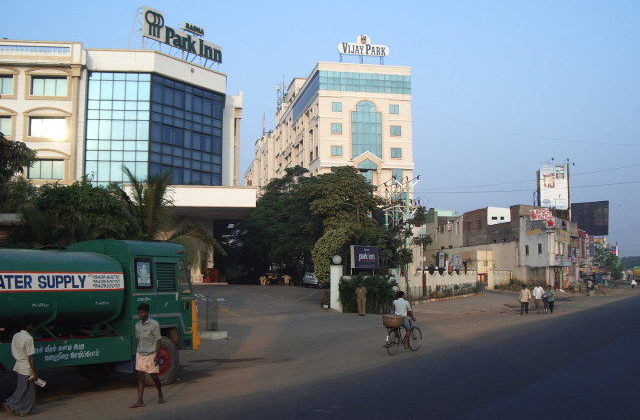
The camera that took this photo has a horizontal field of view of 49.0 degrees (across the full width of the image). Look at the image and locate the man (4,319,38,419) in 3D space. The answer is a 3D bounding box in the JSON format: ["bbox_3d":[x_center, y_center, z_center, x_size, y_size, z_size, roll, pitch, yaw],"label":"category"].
[{"bbox_3d":[-4.801,2.470,11.300,0.480,1.580,0.460,4,-7,-40],"label":"man"}]

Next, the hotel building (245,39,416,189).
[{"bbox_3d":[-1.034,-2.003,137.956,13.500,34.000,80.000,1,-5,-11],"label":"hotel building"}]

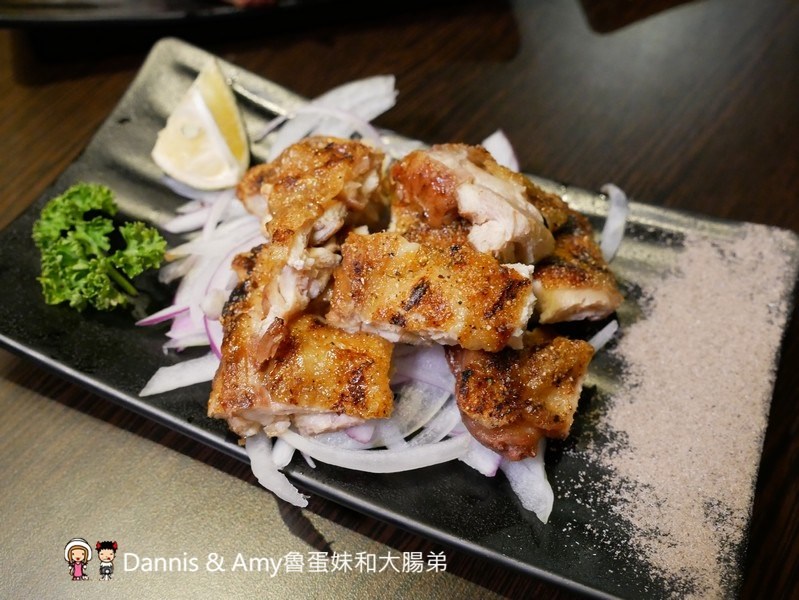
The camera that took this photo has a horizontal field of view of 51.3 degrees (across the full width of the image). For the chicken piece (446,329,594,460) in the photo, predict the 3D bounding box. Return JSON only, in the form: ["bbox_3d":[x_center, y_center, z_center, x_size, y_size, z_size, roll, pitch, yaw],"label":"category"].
[{"bbox_3d":[0.043,0.032,0.293,0.043,0.024,0.040,9,54,5],"label":"chicken piece"}]

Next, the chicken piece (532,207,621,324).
[{"bbox_3d":[0.067,-0.015,0.327,0.034,0.021,0.042,-12,55,-9],"label":"chicken piece"}]

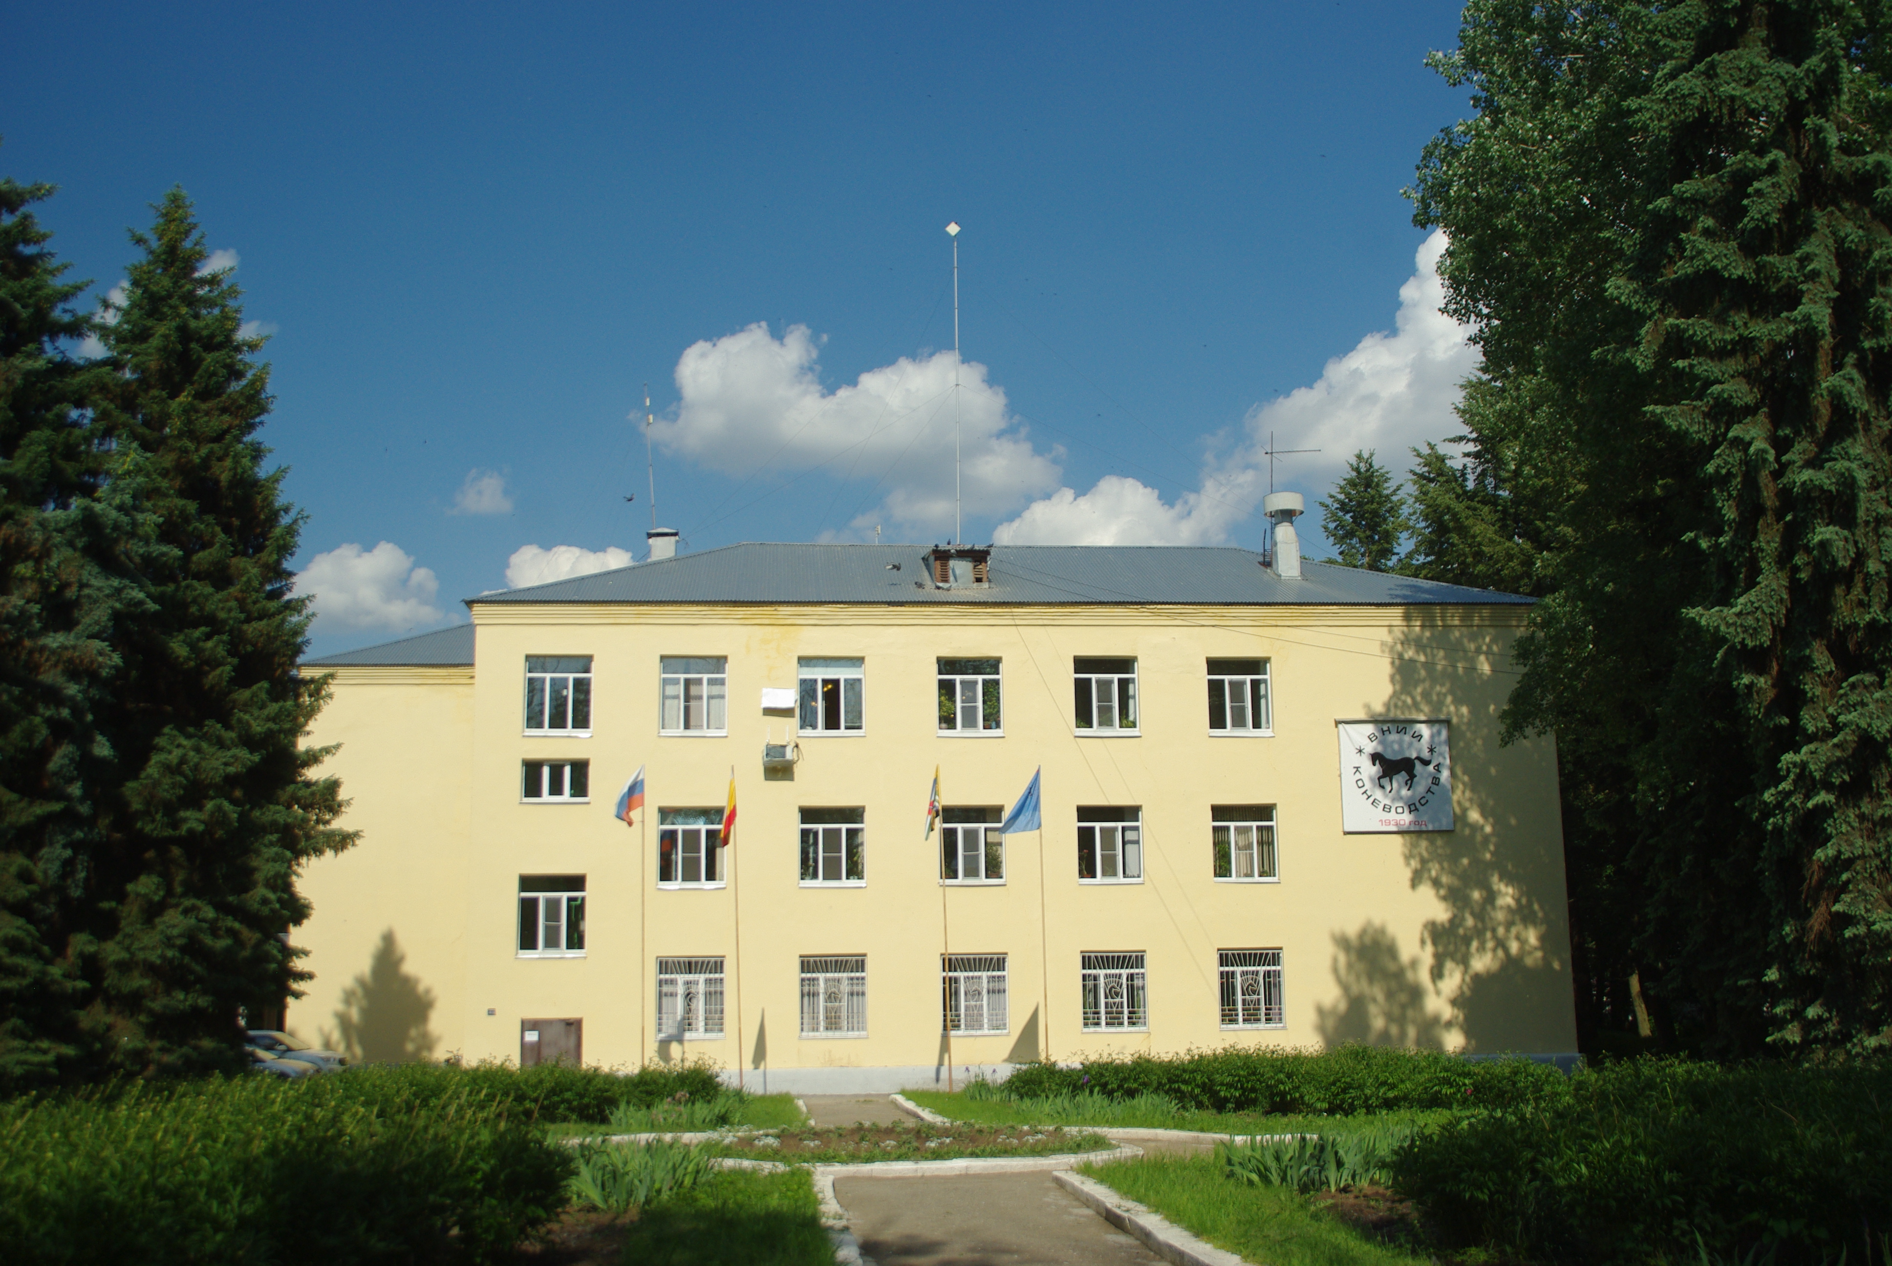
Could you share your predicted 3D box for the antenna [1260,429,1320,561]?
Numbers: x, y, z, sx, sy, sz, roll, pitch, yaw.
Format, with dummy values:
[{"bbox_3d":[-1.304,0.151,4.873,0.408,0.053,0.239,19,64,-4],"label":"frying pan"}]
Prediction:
[{"bbox_3d":[8.863,-3.498,48.522,1.420,3.500,1.600,-3,-11,13],"label":"antenna"}]

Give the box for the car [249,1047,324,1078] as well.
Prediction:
[{"bbox_3d":[-15.444,9.338,40.068,4.200,1.450,1.700,0,-10,-3],"label":"car"}]

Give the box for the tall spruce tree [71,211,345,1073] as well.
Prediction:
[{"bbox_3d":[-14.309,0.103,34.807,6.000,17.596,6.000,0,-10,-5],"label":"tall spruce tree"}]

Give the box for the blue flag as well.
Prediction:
[{"bbox_3d":[1.499,3.393,38.254,0.842,1.340,0.250,0,-10,-5],"label":"blue flag"}]

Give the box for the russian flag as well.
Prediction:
[{"bbox_3d":[-6.257,3.247,37.526,0.616,1.220,0.300,0,-10,-5],"label":"russian flag"}]

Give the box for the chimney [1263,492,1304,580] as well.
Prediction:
[{"bbox_3d":[8.410,-2.303,47.228,1.000,2.240,1.100,0,-10,-5],"label":"chimney"}]

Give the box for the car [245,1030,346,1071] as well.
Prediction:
[{"bbox_3d":[-16.365,10.179,44.527,4.200,1.450,1.700,0,-10,-3],"label":"car"}]

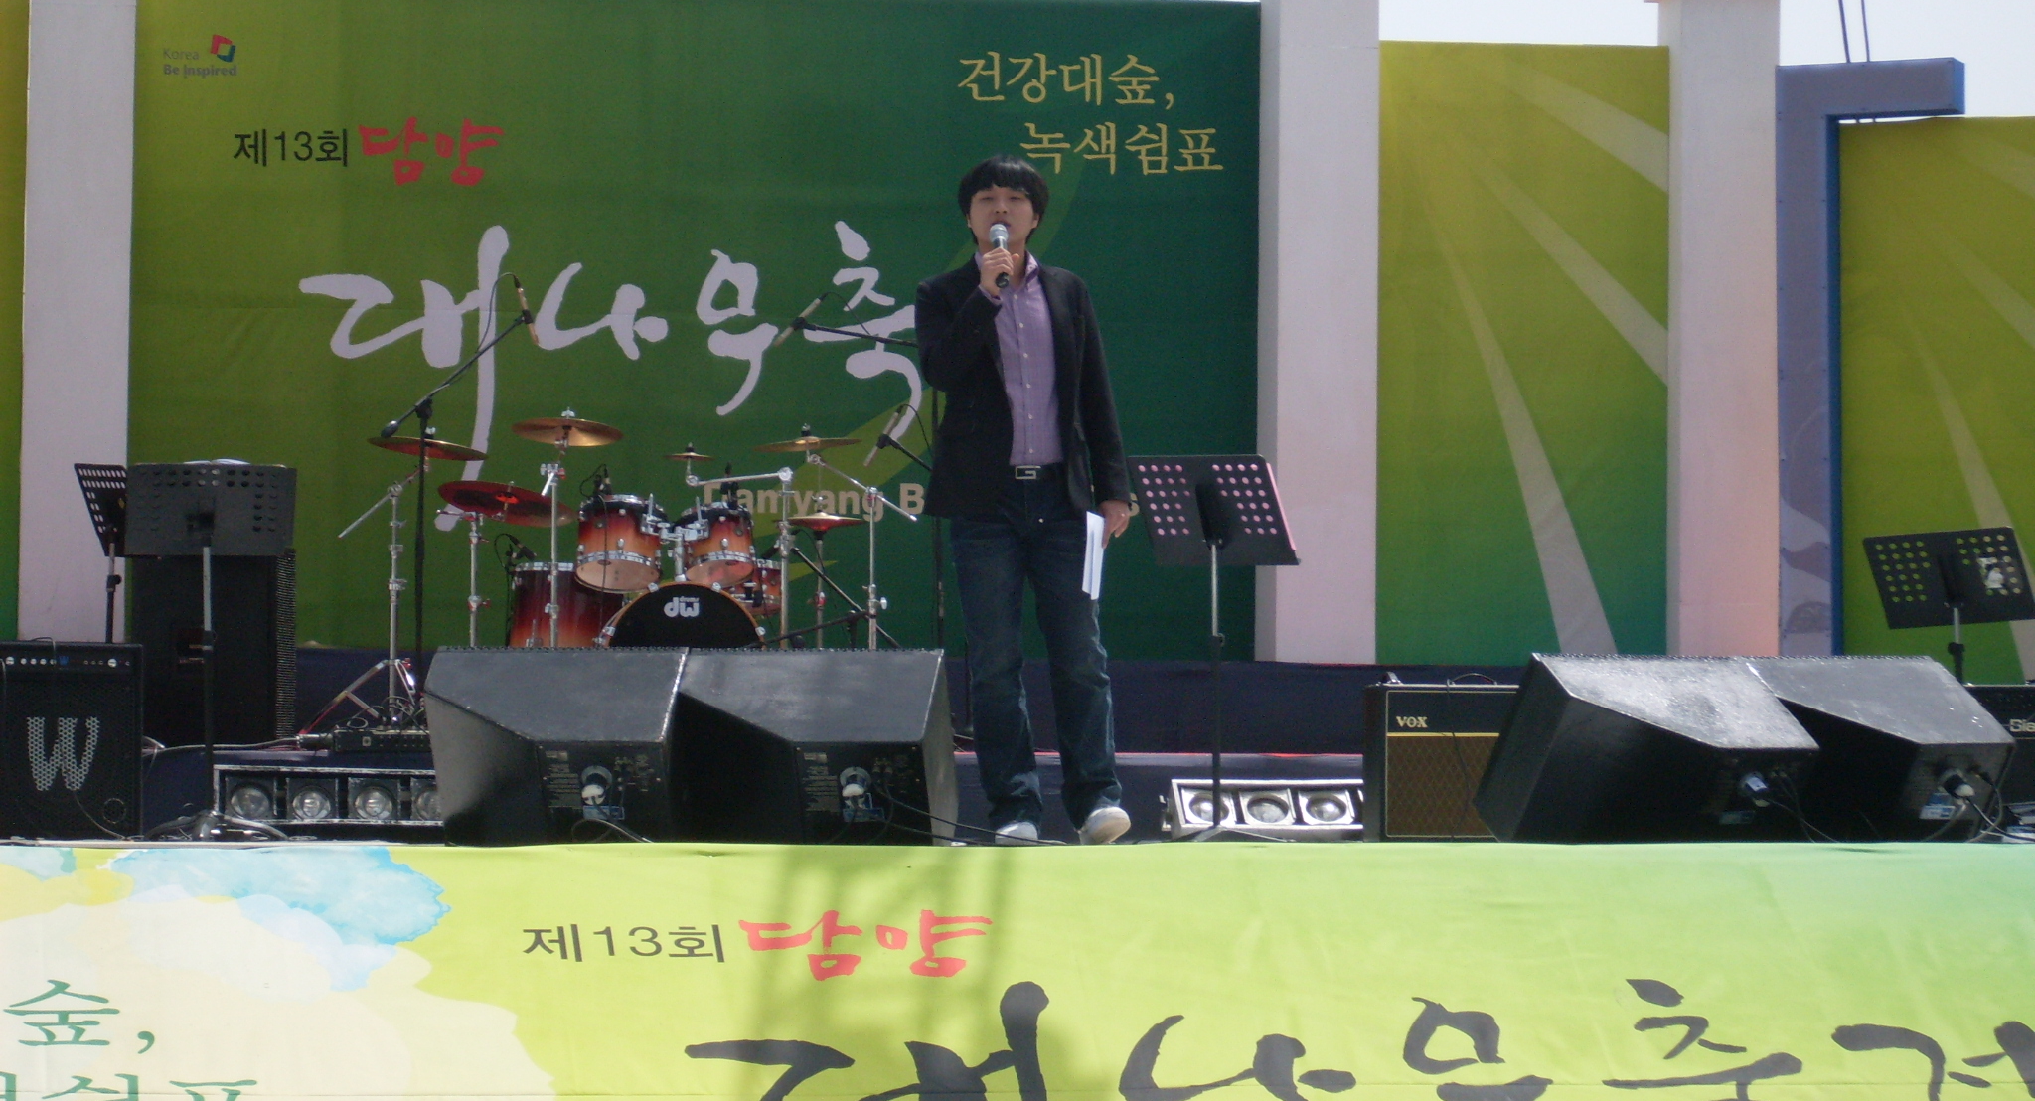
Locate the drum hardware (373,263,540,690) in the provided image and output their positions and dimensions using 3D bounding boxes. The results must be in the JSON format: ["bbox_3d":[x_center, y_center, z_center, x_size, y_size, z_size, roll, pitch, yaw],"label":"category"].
[{"bbox_3d":[-1.974,-0.115,23.600,0.600,1.680,0.500,1,-2,-18],"label":"drum hardware"}]

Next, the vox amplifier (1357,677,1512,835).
[{"bbox_3d":[1.277,0.599,18.850,0.530,0.450,0.250,1,-2,-9],"label":"vox amplifier"}]

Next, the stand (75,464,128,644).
[{"bbox_3d":[-2.800,0.180,20.800,0.420,0.920,0.470,1,-2,-21],"label":"stand"}]

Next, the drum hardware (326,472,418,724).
[{"bbox_3d":[-2.267,0.223,23.800,0.450,0.980,0.450,1,-2,-9],"label":"drum hardware"}]

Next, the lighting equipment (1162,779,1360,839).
[{"bbox_3d":[0.790,0.751,19.300,0.740,0.190,0.200,1,-16,-9],"label":"lighting equipment"}]

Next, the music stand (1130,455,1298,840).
[{"bbox_3d":[0.545,0.274,18.600,0.480,1.080,0.430,-1,-2,25],"label":"music stand"}]

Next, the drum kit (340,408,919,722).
[{"bbox_3d":[-1.412,0.119,24.400,2.120,1.280,1.550,1,-2,-7],"label":"drum kit"}]

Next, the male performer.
[{"bbox_3d":[0.021,-0.131,17.250,0.550,1.760,0.380,1,-2,-3],"label":"male performer"}]

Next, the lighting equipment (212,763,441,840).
[{"bbox_3d":[-1.921,0.716,19.100,0.740,0.215,0.200,1,-2,-9],"label":"lighting equipment"}]

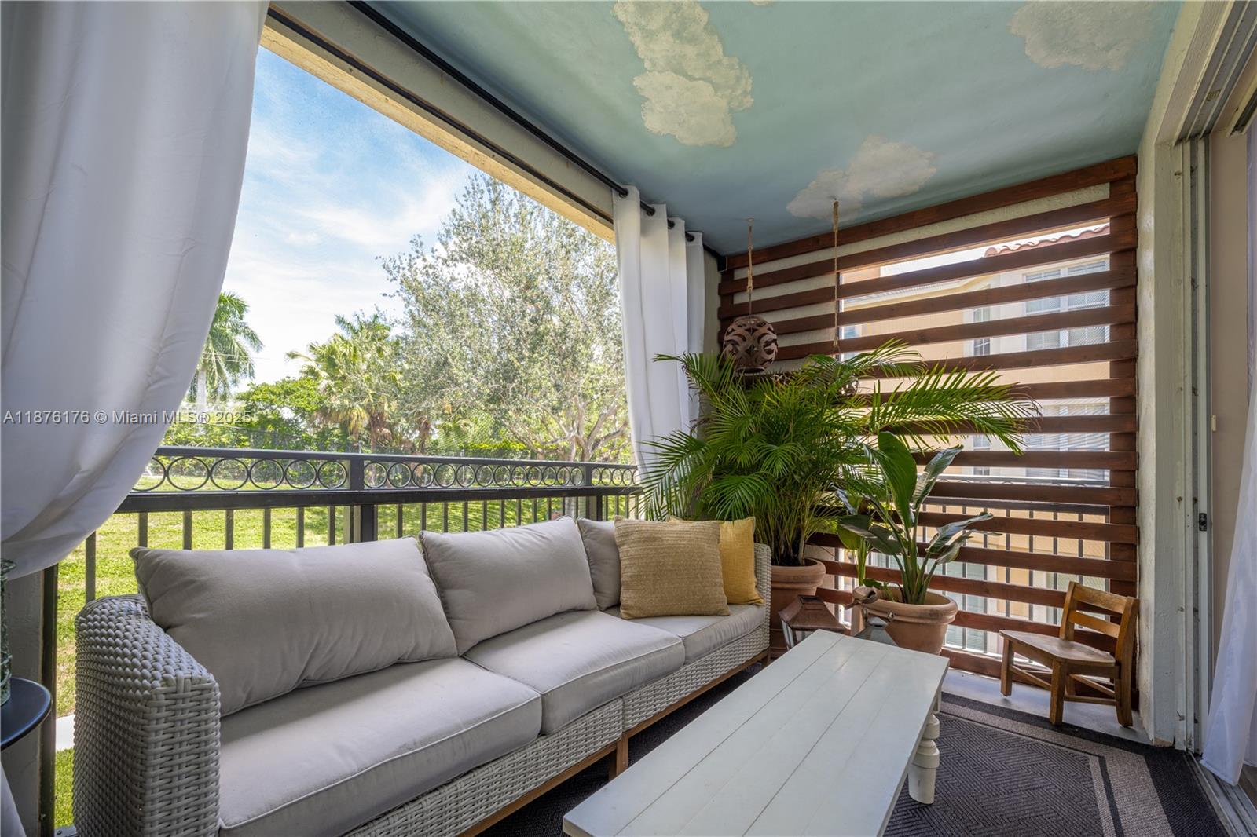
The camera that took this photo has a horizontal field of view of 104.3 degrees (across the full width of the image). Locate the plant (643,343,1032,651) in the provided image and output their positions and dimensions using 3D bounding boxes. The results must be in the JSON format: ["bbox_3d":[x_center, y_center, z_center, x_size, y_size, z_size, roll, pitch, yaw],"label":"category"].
[{"bbox_3d":[1.110,0.500,2.820,1.820,1.840,1.150,0,-3,18],"label":"plant"}]

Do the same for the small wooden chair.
[{"bbox_3d":[2.120,1.112,2.366,0.410,0.570,0.325,1,-3,-3],"label":"small wooden chair"}]

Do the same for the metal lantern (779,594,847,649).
[{"bbox_3d":[0.935,1.130,2.500,0.265,0.430,0.260,1,-3,-3],"label":"metal lantern"}]

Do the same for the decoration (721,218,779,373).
[{"bbox_3d":[0.825,-0.825,3.310,0.375,1.060,0.375,0,-3,14],"label":"decoration"}]

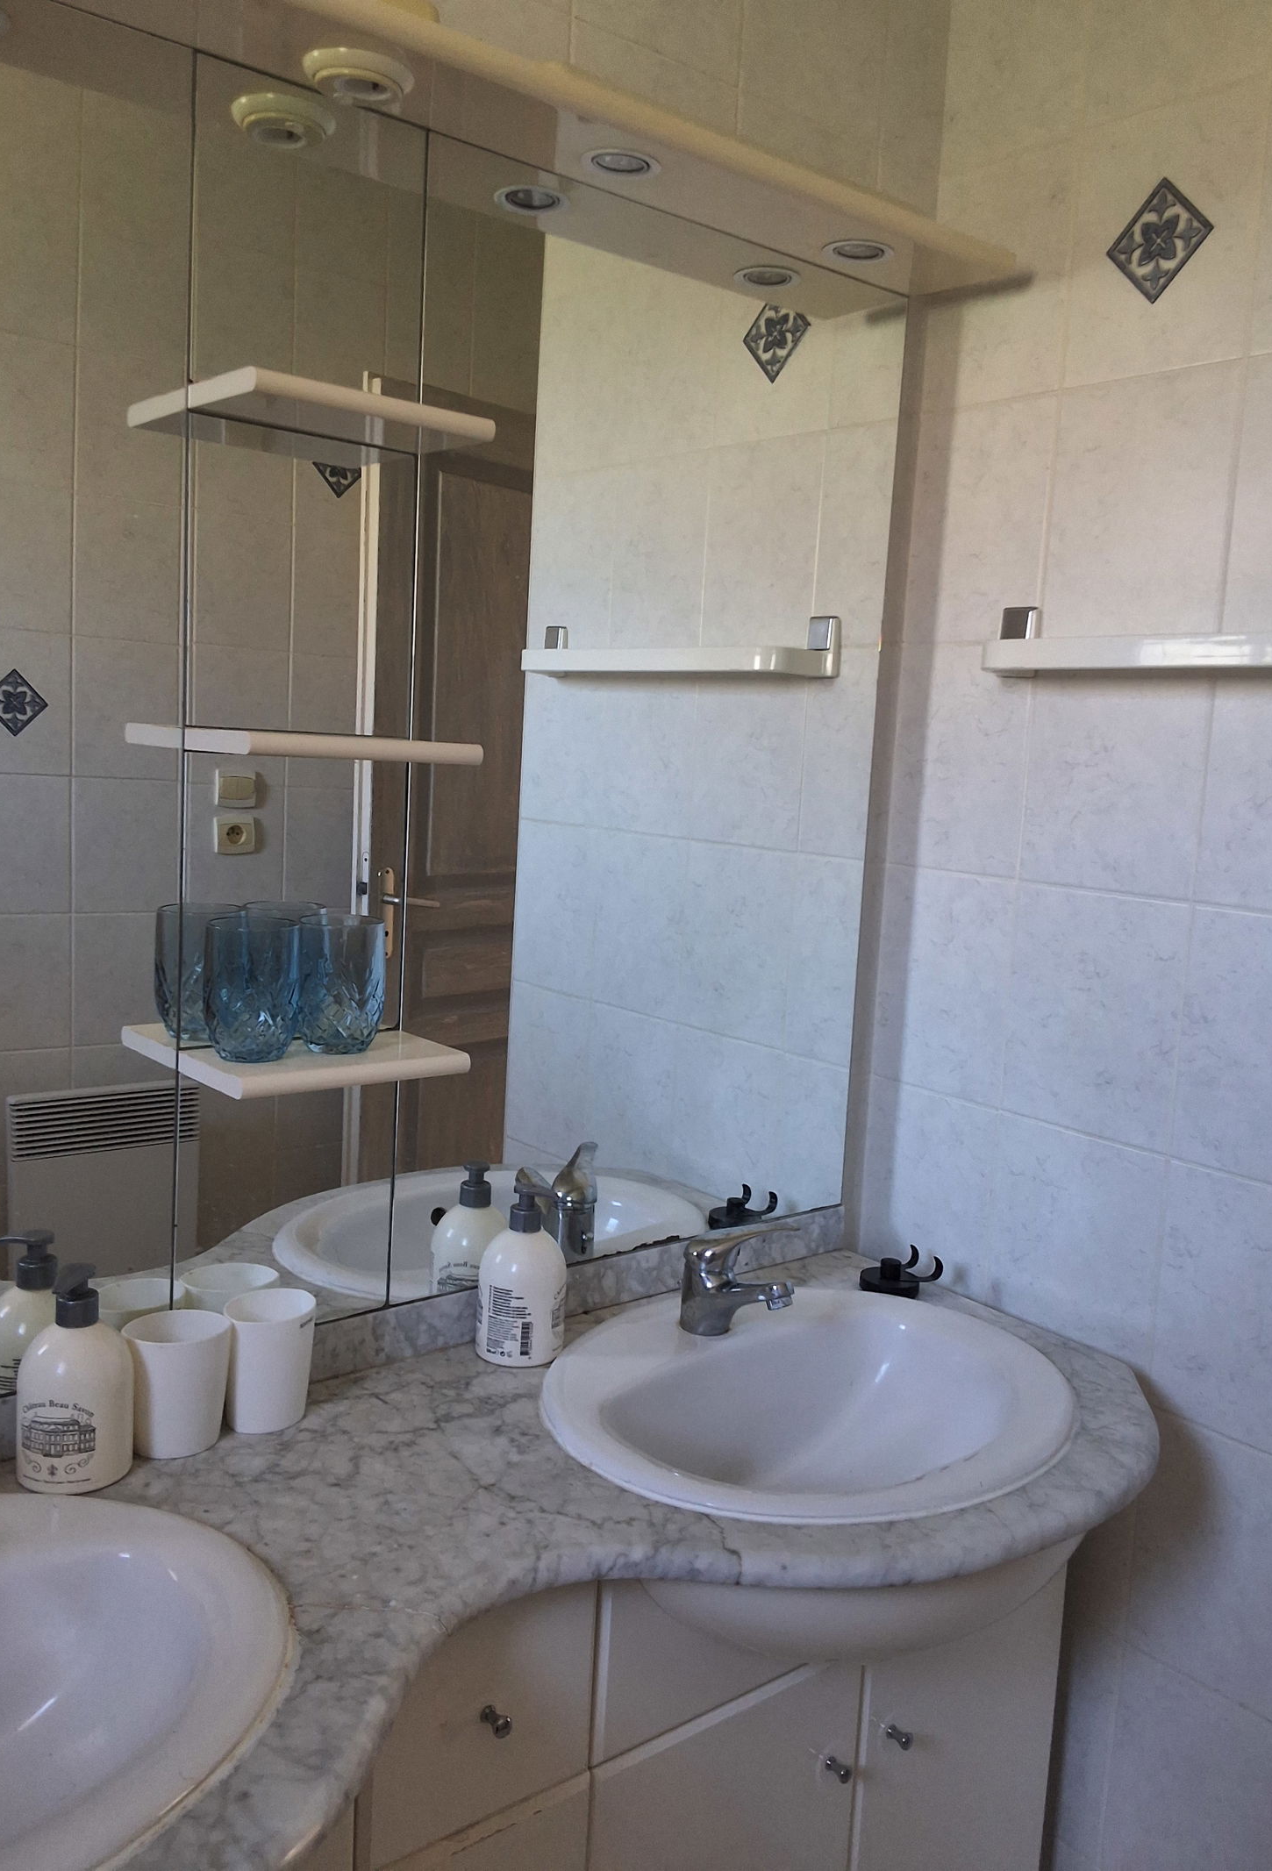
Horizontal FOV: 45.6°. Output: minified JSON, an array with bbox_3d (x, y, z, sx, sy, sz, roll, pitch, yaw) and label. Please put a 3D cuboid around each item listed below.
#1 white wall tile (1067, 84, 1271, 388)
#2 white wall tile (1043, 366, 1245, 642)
[{"bbox_3d":[0.506,-0.667,1.452,0.010,0.249,0.201,-3,9,-39],"label":"white wall tile"},{"bbox_3d":[0.492,-0.418,1.483,0.010,0.249,0.201,-3,9,-39],"label":"white wall tile"}]

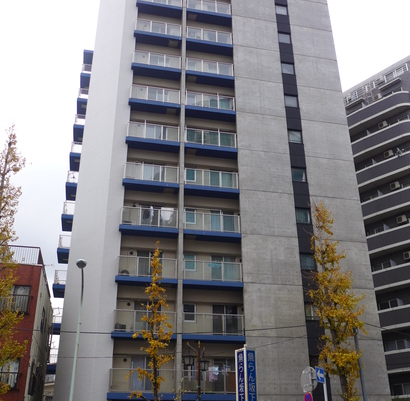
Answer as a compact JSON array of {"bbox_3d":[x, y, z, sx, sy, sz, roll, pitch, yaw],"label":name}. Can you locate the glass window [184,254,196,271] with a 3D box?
[{"bbox_3d":[-0.849,3.595,29.146,0.720,0.970,0.100,5,-27,-11],"label":"glass window"}]

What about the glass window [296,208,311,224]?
[{"bbox_3d":[5.998,0.948,30.856,0.860,0.900,0.100,5,-27,-11],"label":"glass window"}]

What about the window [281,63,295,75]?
[{"bbox_3d":[5.856,-9.260,35.631,0.980,1.080,0.120,5,-28,-11],"label":"window"}]

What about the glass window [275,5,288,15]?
[{"bbox_3d":[5.856,-14.525,38.671,0.860,0.900,0.100,5,-27,-11],"label":"glass window"}]

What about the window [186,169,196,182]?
[{"bbox_3d":[-0.919,-1.594,31.762,0.720,0.950,0.100,5,-27,-11],"label":"window"}]

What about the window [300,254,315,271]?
[{"bbox_3d":[6.014,3.602,29.513,0.860,0.900,0.100,5,-27,-11],"label":"window"}]

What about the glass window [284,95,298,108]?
[{"bbox_3d":[5.941,-6.792,34.769,0.860,0.900,0.100,5,-27,-11],"label":"glass window"}]

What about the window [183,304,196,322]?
[{"bbox_3d":[-0.812,6.049,27.185,0.720,0.980,0.120,5,-28,-11],"label":"window"}]

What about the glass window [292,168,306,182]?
[{"bbox_3d":[5.901,-1.597,31.672,0.950,1.060,0.120,5,-28,-11],"label":"glass window"}]

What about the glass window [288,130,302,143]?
[{"bbox_3d":[5.987,-4.193,33.461,0.860,0.900,0.100,5,-27,-11],"label":"glass window"}]

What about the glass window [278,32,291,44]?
[{"bbox_3d":[5.880,-11.983,37.388,0.860,0.900,0.100,5,-27,-11],"label":"glass window"}]

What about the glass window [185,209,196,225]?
[{"bbox_3d":[-0.855,0.984,29.799,0.720,0.980,0.120,5,-28,-11],"label":"glass window"}]

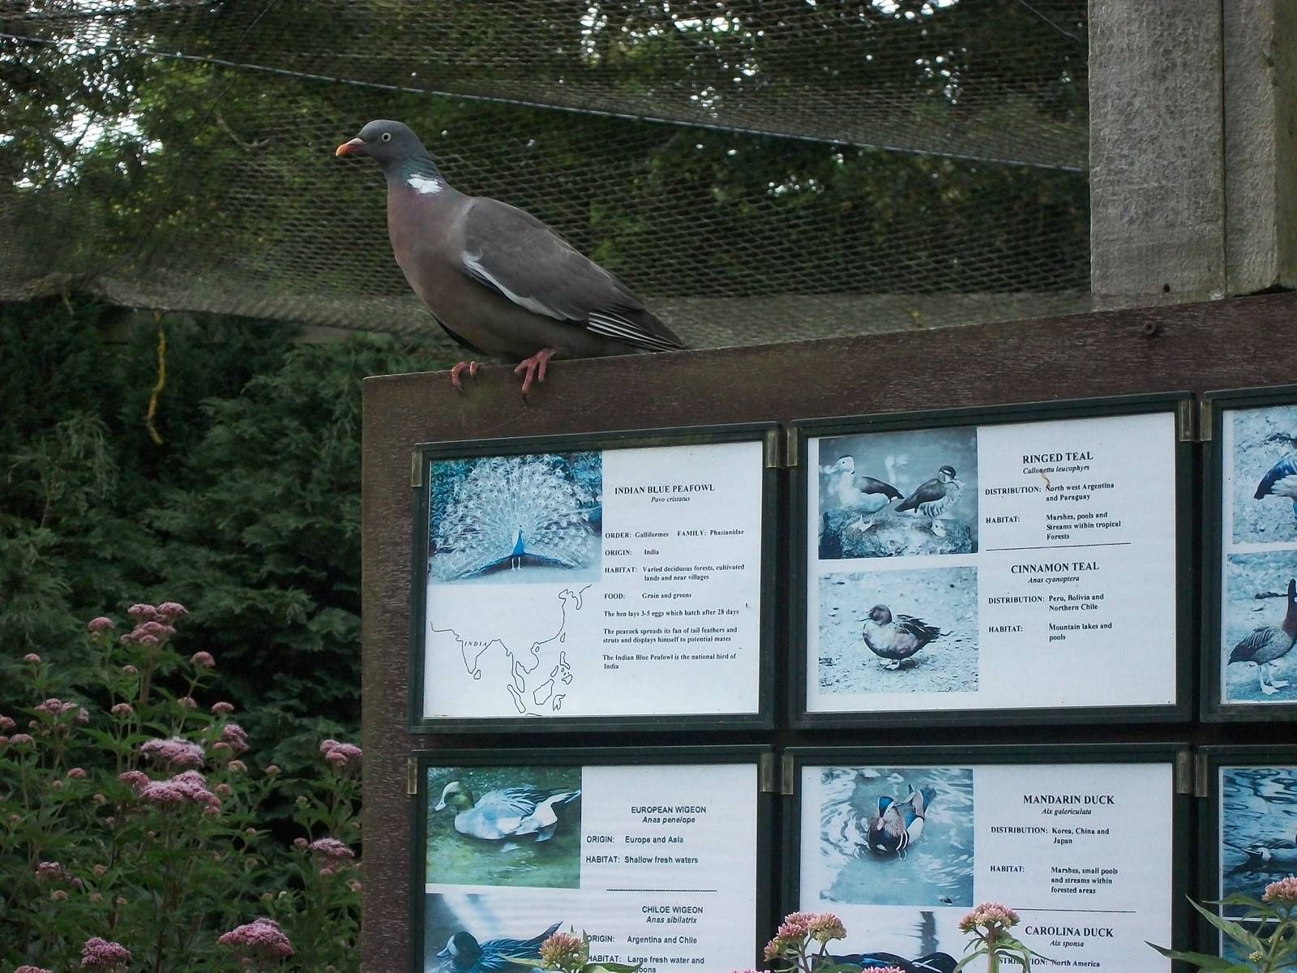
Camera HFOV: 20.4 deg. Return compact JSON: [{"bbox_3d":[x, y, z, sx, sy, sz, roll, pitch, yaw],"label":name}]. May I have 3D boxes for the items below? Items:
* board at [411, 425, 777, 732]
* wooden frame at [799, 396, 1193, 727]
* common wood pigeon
[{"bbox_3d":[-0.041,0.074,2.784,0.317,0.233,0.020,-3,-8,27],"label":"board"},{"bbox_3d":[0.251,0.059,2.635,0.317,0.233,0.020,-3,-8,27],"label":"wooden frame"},{"bbox_3d":[-0.096,-0.172,2.888,0.365,0.210,0.125,6,-9,-34],"label":"common wood pigeon"}]

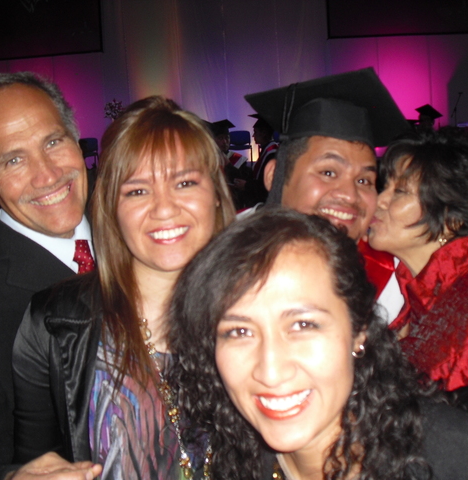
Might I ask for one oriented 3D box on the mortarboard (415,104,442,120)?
[{"bbox_3d":[2.336,-1.480,8.025,0.245,0.115,0.245,31,-16,-19],"label":"mortarboard"}]

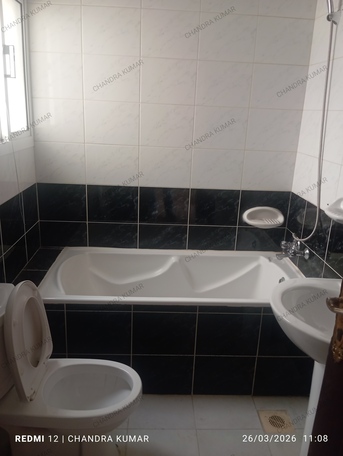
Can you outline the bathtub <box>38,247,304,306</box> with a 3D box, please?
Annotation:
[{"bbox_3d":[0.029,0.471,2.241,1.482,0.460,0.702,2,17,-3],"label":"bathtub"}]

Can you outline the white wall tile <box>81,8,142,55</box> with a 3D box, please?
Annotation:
[{"bbox_3d":[-0.338,-1.114,2.096,0.330,0.250,0.012,2,16,-3],"label":"white wall tile"}]

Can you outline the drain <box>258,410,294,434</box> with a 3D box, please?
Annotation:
[{"bbox_3d":[0.523,0.973,1.844,0.153,0.012,0.149,2,16,-3],"label":"drain"}]

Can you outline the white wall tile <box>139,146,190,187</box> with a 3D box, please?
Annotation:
[{"bbox_3d":[-0.039,-0.386,2.345,0.331,0.252,0.010,2,17,-3],"label":"white wall tile"}]

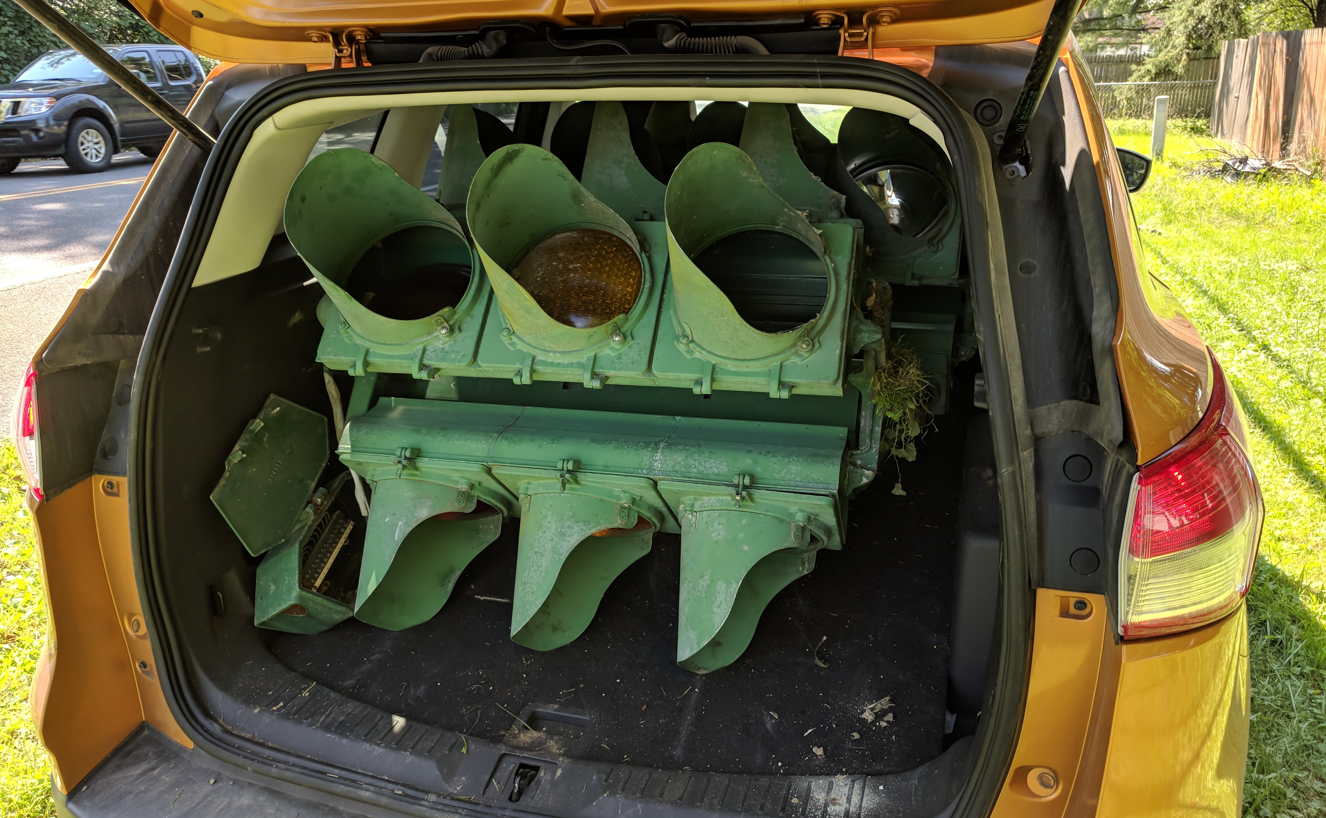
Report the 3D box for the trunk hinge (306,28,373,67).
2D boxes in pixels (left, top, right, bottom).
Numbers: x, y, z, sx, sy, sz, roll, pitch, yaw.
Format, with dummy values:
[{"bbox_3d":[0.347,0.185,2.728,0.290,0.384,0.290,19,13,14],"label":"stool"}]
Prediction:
[{"bbox_3d":[-0.446,-0.500,1.380,0.092,0.055,0.050,5,19,16],"label":"trunk hinge"}]

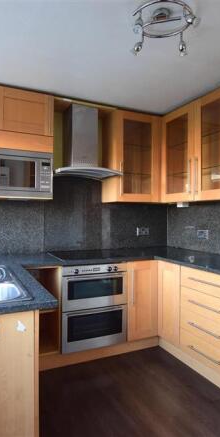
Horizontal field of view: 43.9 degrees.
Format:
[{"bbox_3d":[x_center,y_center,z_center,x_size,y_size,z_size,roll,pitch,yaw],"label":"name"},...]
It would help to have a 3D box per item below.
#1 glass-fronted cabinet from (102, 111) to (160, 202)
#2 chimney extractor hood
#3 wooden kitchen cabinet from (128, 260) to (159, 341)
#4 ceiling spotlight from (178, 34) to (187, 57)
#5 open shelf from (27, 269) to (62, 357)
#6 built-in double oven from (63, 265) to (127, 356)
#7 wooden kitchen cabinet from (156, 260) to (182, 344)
[{"bbox_3d":[0.258,-0.633,3.006,0.546,0.934,0.311,0,0,-25],"label":"glass-fronted cabinet"},{"bbox_3d":[-0.269,-0.751,2.675,0.632,0.704,0.472,0,0,-25],"label":"chimney extractor hood"},{"bbox_3d":[0.194,0.762,2.815,0.337,0.717,0.573,0,0,-25],"label":"wooden kitchen cabinet"},{"bbox_3d":[0.432,-1.031,1.628,0.043,0.121,0.043,0,0,0],"label":"ceiling spotlight"},{"bbox_3d":[-0.635,0.757,2.428,0.287,0.717,0.563,0,0,-25],"label":"open shelf"},{"bbox_3d":[-0.231,0.760,2.614,0.603,0.717,0.563,0,0,-25],"label":"built-in double oven"},{"bbox_3d":[0.783,0.766,2.620,0.556,0.717,0.303,0,0,-28],"label":"wooden kitchen cabinet"}]

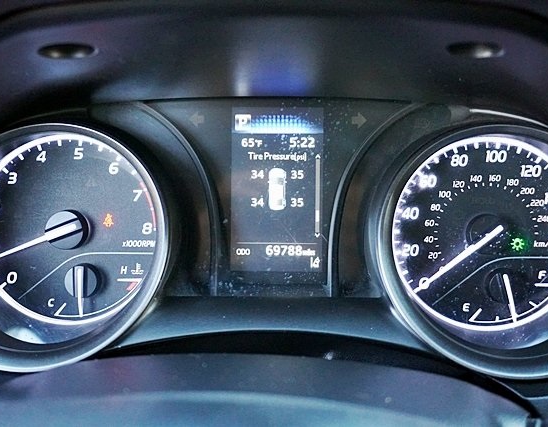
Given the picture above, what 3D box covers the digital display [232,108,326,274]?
[{"bbox_3d":[0.002,-0.014,0.370,0.053,0.096,0.010,1,0,0],"label":"digital display"}]

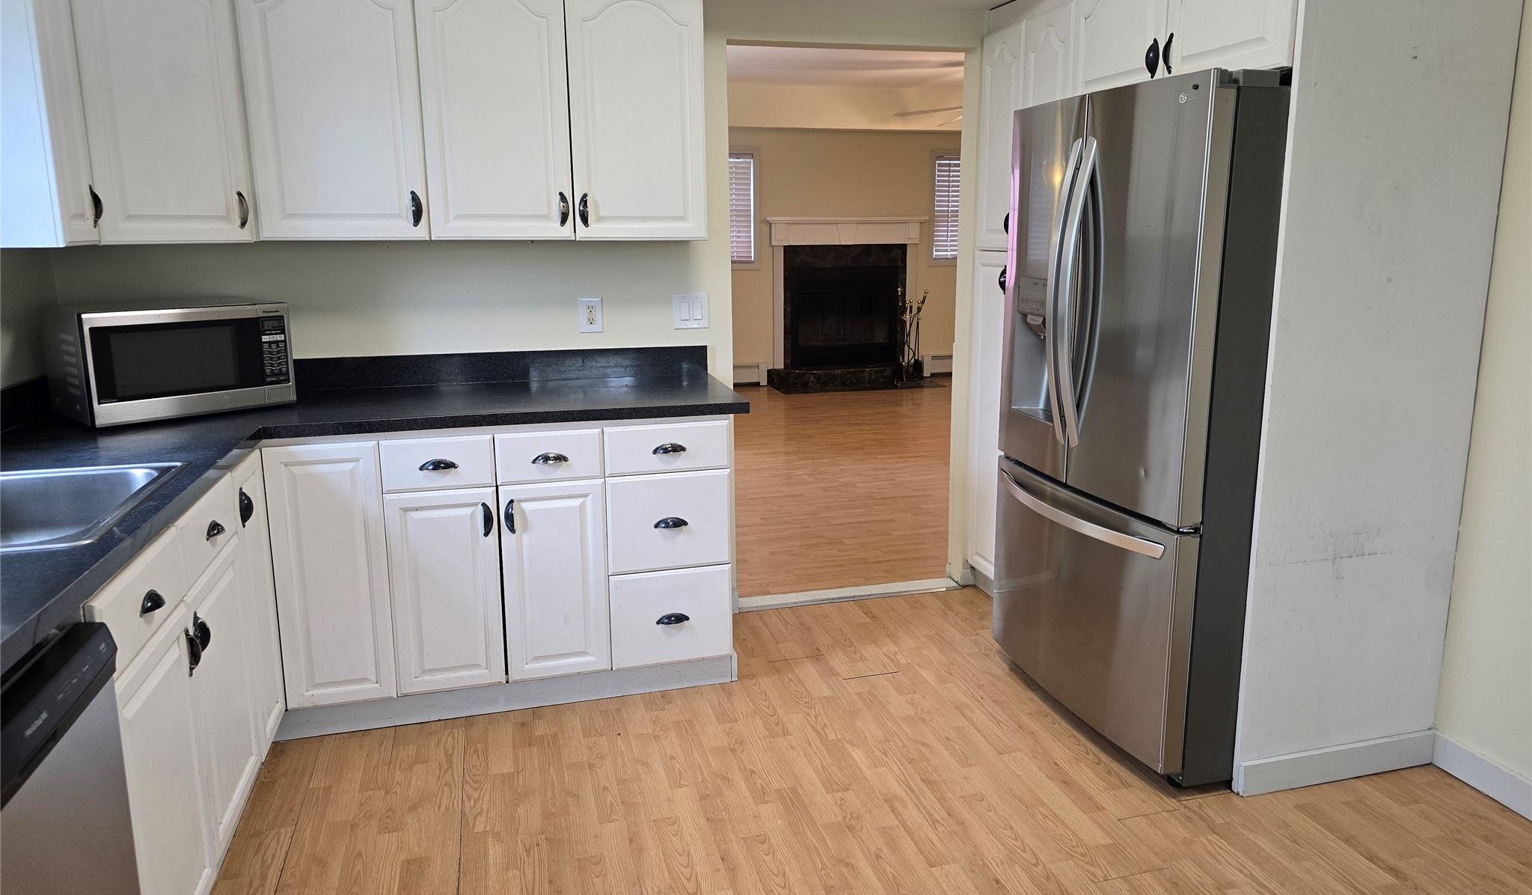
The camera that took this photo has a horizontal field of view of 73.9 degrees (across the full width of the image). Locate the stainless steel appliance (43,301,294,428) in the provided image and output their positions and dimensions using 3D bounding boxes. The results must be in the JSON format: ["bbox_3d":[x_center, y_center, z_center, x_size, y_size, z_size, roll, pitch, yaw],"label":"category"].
[{"bbox_3d":[-1.684,-0.251,2.888,0.355,0.300,0.531,9,15,39],"label":"stainless steel appliance"}]

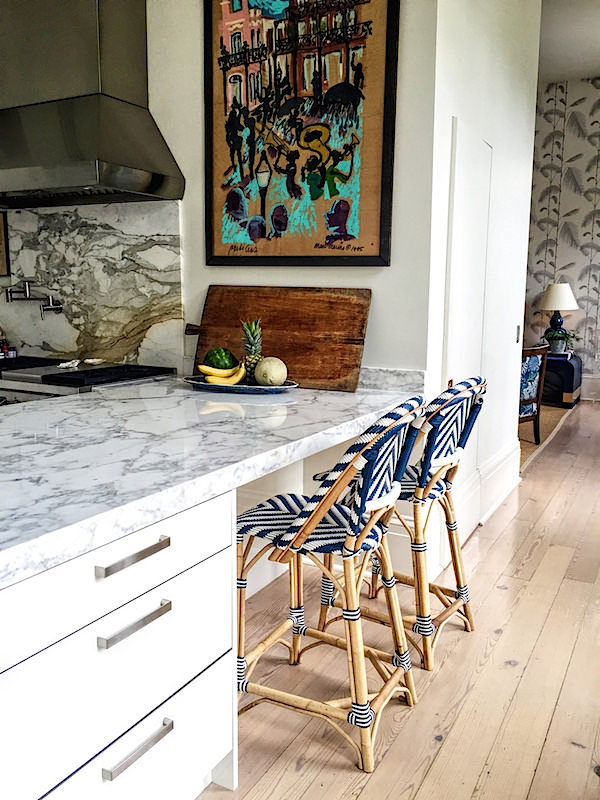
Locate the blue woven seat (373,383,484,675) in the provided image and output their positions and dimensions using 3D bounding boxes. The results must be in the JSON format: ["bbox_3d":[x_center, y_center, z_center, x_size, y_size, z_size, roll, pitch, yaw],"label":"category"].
[{"bbox_3d":[0.425,0.417,2.613,0.555,1.045,0.460,8,12,37],"label":"blue woven seat"}]

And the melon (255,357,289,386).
[{"bbox_3d":[-0.118,-0.118,2.829,0.138,0.135,0.138,1,9,0],"label":"melon"}]

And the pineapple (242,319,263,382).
[{"bbox_3d":[-0.205,-0.214,2.959,0.094,0.289,0.094,1,9,0],"label":"pineapple"}]

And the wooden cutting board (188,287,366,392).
[{"bbox_3d":[-0.144,-0.302,3.154,0.980,0.454,0.030,6,-6,29],"label":"wooden cutting board"}]

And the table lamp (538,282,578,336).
[{"bbox_3d":[3.153,-1.026,8.207,0.455,0.825,0.455,6,11,29],"label":"table lamp"}]

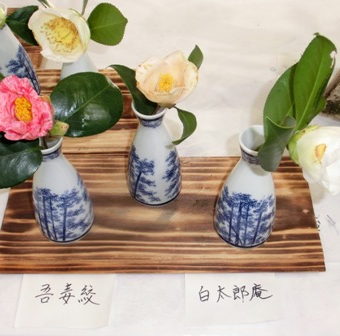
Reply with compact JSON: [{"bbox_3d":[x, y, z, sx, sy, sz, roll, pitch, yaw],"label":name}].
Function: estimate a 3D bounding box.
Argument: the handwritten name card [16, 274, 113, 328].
[{"bbox_3d":[-0.102,0.130,0.561,0.093,0.002,0.056,2,53,2],"label":"handwritten name card"}]

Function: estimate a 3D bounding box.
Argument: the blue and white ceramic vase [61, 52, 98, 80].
[{"bbox_3d":[-0.099,-0.096,0.635,0.059,0.137,0.059,0,53,0],"label":"blue and white ceramic vase"}]

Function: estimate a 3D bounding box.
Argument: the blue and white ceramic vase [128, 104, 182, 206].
[{"bbox_3d":[-0.017,-0.018,0.580,0.058,0.132,0.058,0,53,0],"label":"blue and white ceramic vase"}]

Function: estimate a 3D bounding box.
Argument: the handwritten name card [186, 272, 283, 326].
[{"bbox_3d":[0.061,0.128,0.562,0.091,0.002,0.053,0,53,1],"label":"handwritten name card"}]

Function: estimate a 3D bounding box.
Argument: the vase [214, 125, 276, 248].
[{"bbox_3d":[0.077,0.018,0.546,0.061,0.141,0.061,0,53,0],"label":"vase"}]

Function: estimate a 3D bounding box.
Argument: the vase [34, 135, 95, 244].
[{"bbox_3d":[-0.109,0.016,0.551,0.059,0.138,0.059,0,53,0],"label":"vase"}]

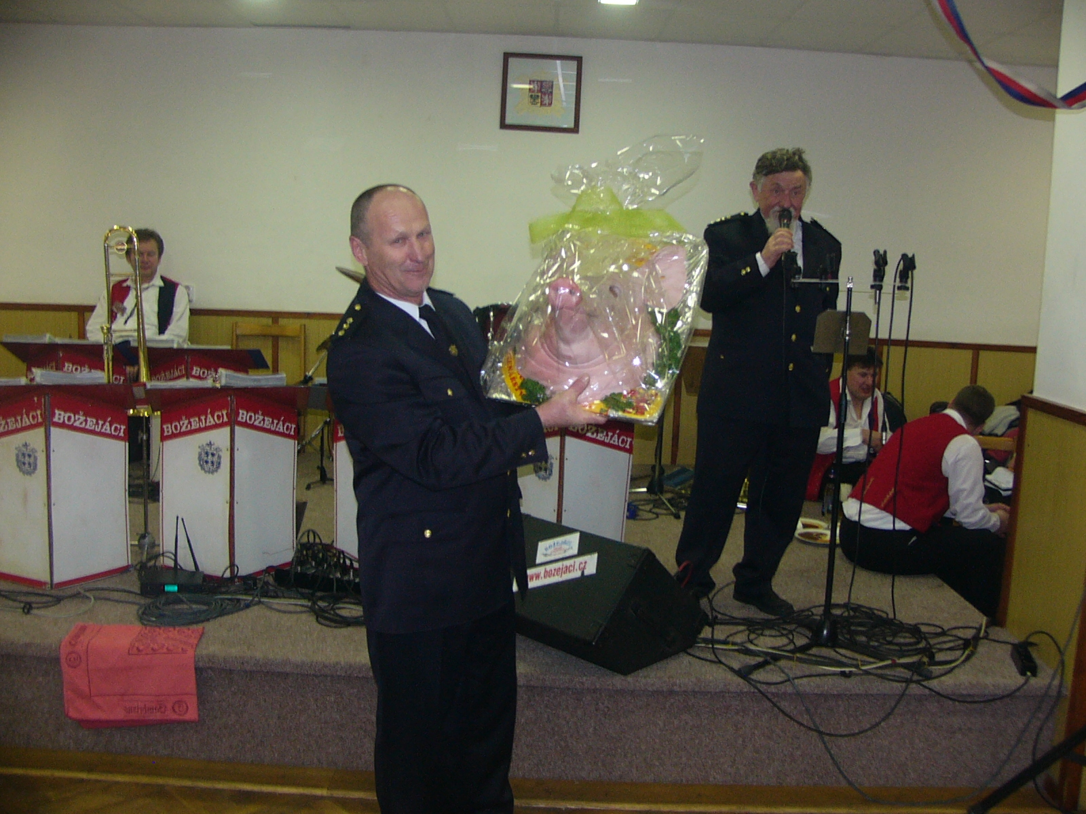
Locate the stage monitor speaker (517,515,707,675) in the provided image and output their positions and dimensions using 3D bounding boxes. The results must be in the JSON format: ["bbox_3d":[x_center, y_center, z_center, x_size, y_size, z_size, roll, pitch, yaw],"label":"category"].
[{"bbox_3d":[0.122,0.609,3.803,0.680,0.405,0.630,9,10,42],"label":"stage monitor speaker"}]

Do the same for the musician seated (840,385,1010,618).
[{"bbox_3d":[1.767,0.450,5.056,0.850,1.120,0.580,-2,8,-30],"label":"musician seated"}]

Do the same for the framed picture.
[{"bbox_3d":[-0.010,-2.031,7.104,0.520,0.515,0.030,2,7,0],"label":"framed picture"}]

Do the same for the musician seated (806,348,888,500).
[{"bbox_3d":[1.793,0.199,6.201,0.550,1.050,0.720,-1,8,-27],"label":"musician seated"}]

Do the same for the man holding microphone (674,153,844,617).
[{"bbox_3d":[0.836,-0.099,4.223,0.570,1.770,0.460,-1,8,-25],"label":"man holding microphone"}]

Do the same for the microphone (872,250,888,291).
[{"bbox_3d":[1.142,-0.462,3.717,0.054,0.142,0.065,2,7,0],"label":"microphone"}]

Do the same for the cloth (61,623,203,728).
[{"bbox_3d":[-1.323,0.881,3.583,0.430,0.240,0.310,2,7,0],"label":"cloth"}]

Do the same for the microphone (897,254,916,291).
[{"bbox_3d":[1.231,-0.455,3.719,0.063,0.128,0.065,2,7,0],"label":"microphone"}]

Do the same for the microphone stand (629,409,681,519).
[{"bbox_3d":[0.665,-0.083,5.968,0.550,1.300,0.550,2,7,0],"label":"microphone stand"}]

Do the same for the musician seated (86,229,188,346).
[{"bbox_3d":[-2.201,-0.281,6.083,0.570,1.400,0.800,1,7,-12],"label":"musician seated"}]

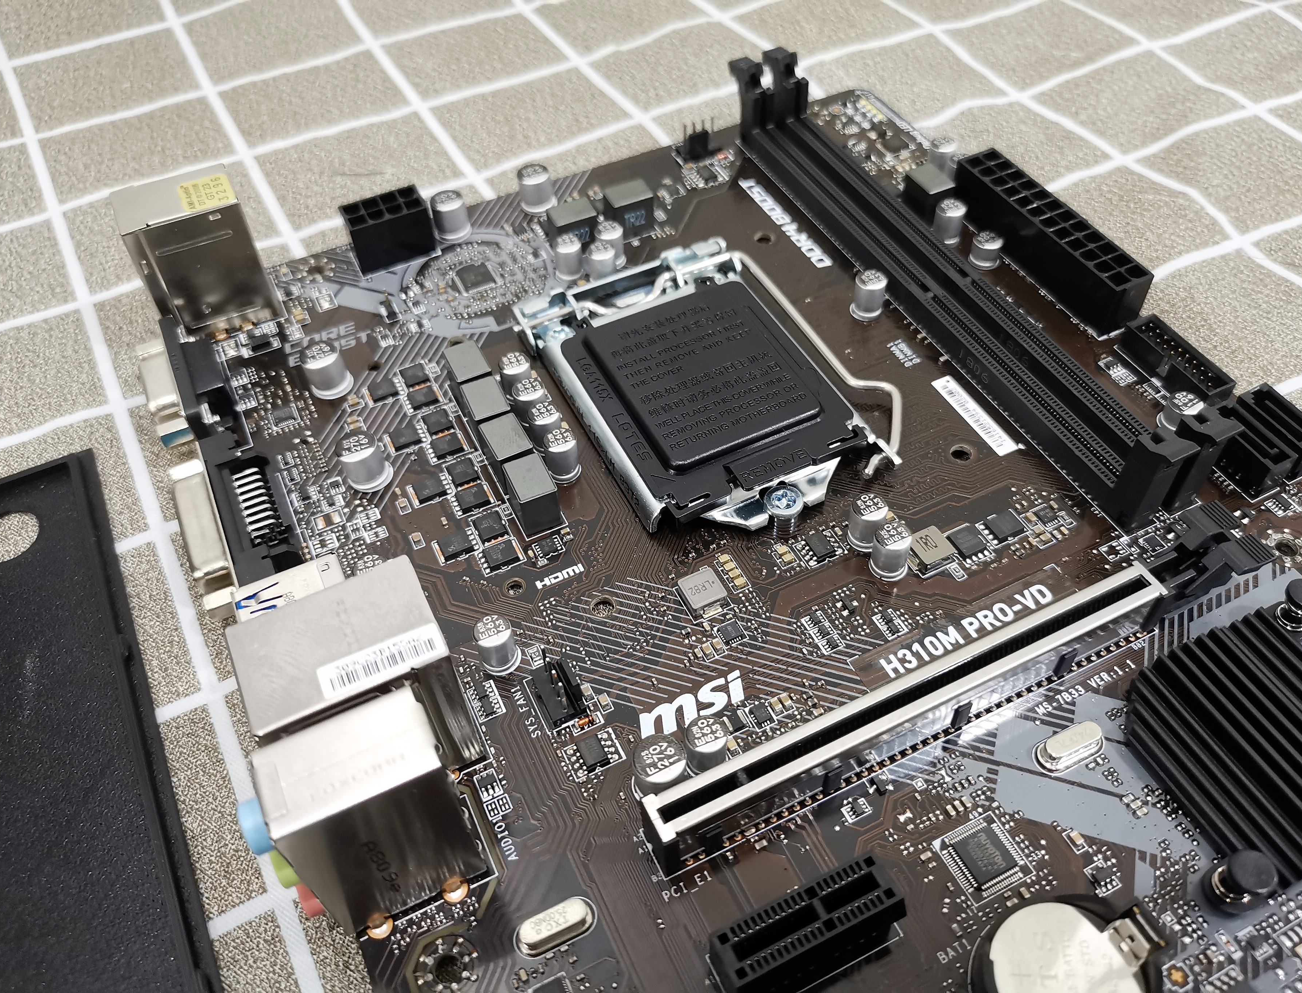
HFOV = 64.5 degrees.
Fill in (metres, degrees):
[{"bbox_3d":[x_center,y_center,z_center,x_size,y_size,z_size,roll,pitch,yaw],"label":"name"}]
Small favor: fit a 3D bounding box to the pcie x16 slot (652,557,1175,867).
[{"bbox_3d":[0.041,0.033,0.159,0.090,0.011,0.008,-22,54,-15],"label":"pcie x16 slot"}]

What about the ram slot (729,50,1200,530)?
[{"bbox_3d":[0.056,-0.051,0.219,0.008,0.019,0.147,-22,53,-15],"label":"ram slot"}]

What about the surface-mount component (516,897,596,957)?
[{"bbox_3d":[-0.013,0.059,0.143,0.011,0.003,0.004,-22,53,-15],"label":"surface-mount component"}]

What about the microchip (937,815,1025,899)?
[{"bbox_3d":[0.048,0.051,0.148,0.009,0.002,0.009,-22,53,-15],"label":"microchip"}]

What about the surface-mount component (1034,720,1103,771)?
[{"bbox_3d":[0.065,0.038,0.159,0.011,0.003,0.004,-22,54,-15],"label":"surface-mount component"}]

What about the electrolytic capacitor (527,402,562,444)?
[{"bbox_3d":[-0.020,-0.013,0.199,0.006,0.008,0.006,-1,51,2],"label":"electrolytic capacitor"}]

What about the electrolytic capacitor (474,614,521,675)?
[{"bbox_3d":[-0.025,0.024,0.169,0.006,0.009,0.006,-1,51,1],"label":"electrolytic capacitor"}]

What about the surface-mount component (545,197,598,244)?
[{"bbox_3d":[-0.017,-0.061,0.236,0.010,0.010,0.006,-22,53,-15],"label":"surface-mount component"}]

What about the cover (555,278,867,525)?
[{"bbox_3d":[0.010,-0.022,0.202,0.043,0.004,0.056,-22,53,-15],"label":"cover"}]

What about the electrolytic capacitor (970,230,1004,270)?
[{"bbox_3d":[0.075,-0.056,0.233,0.006,0.005,0.006,-1,51,1],"label":"electrolytic capacitor"}]

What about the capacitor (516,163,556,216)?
[{"bbox_3d":[-0.028,-0.074,0.247,0.008,0.008,0.008,-1,51,1],"label":"capacitor"}]

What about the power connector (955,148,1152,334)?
[{"bbox_3d":[0.087,-0.057,0.229,0.011,0.013,0.052,-22,54,-15],"label":"power connector"}]

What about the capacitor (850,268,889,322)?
[{"bbox_3d":[0.047,-0.043,0.220,0.007,0.008,0.007,-1,51,1],"label":"capacitor"}]

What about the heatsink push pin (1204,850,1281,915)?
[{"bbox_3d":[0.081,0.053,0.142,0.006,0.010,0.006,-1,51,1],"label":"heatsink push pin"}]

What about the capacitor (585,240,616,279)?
[{"bbox_3d":[-0.011,-0.051,0.229,0.006,0.008,0.006,-22,53,-15],"label":"capacitor"}]

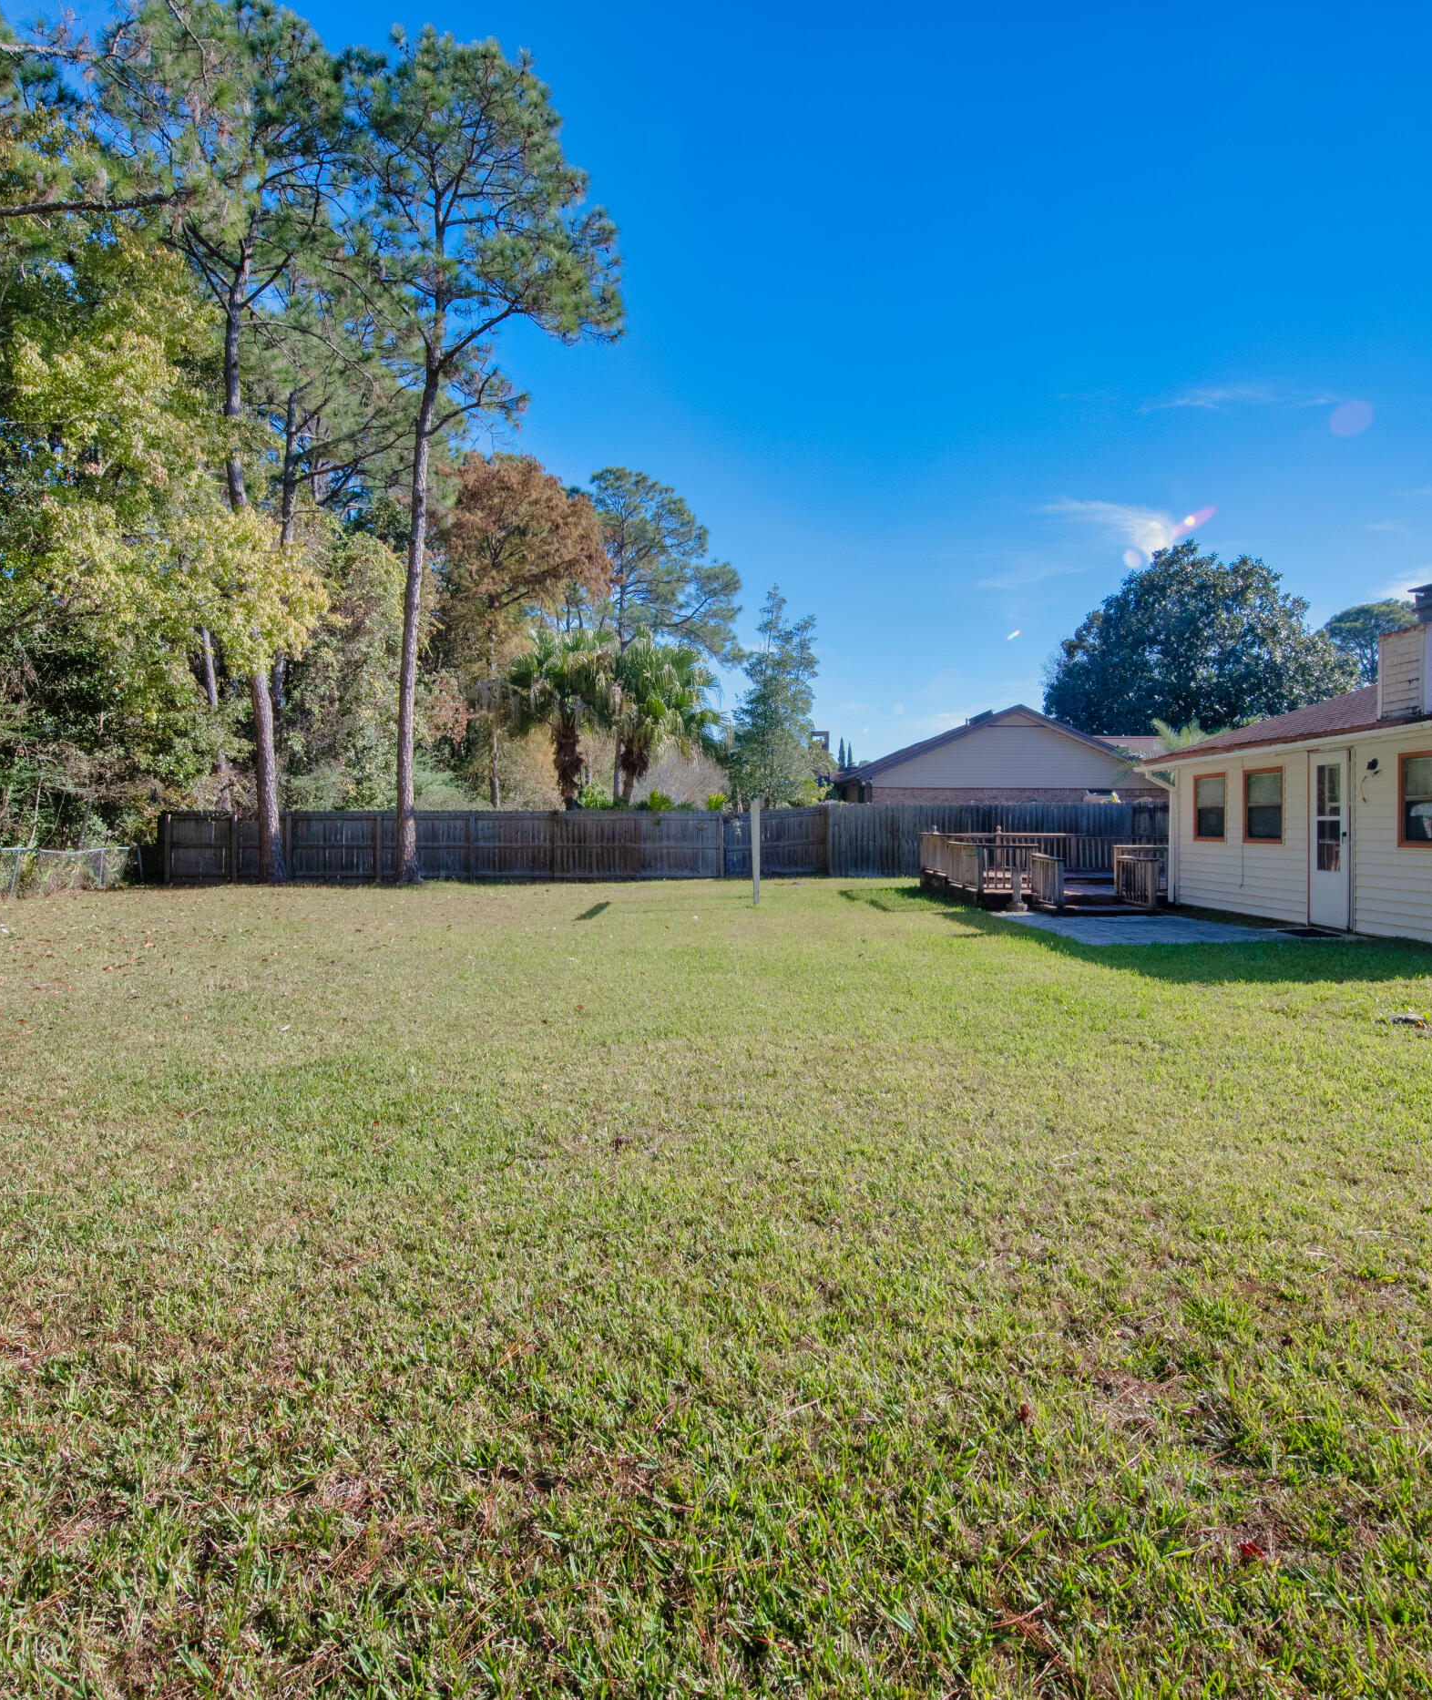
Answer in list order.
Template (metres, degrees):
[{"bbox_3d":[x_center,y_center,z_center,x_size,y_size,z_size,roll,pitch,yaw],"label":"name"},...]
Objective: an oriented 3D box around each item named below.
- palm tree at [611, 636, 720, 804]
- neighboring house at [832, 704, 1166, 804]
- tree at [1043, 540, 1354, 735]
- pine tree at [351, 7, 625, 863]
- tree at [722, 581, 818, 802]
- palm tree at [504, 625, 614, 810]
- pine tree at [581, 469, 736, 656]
[{"bbox_3d":[-1.596,-2.781,29.500,3.257,6.891,3.257,0,1,0],"label":"palm tree"},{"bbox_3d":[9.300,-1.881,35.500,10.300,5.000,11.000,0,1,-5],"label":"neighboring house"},{"bbox_3d":[20.550,-6.454,43.000,12.121,13.885,12.121,0,1,0],"label":"tree"},{"bbox_3d":[-5.868,-10.069,25.300,6.830,21.664,6.830,0,1,0],"label":"pine tree"},{"bbox_3d":[1.682,-3.720,30.500,2.938,8.744,2.938,0,1,0],"label":"tree"},{"bbox_3d":[-4.747,-2.994,29.800,3.312,7.309,3.312,0,1,0],"label":"palm tree"},{"bbox_3d":[-2.491,-8.053,43.000,7.021,17.083,7.021,0,1,0],"label":"pine tree"}]

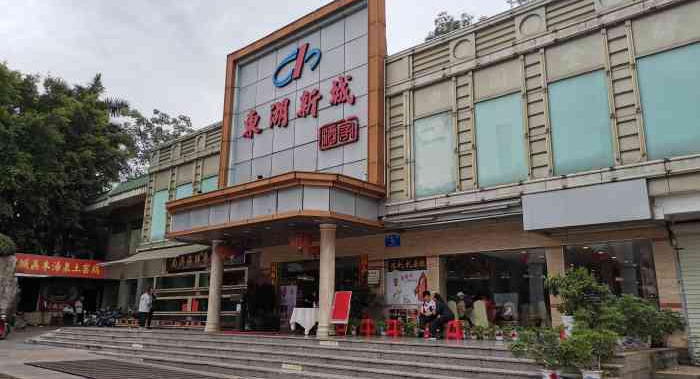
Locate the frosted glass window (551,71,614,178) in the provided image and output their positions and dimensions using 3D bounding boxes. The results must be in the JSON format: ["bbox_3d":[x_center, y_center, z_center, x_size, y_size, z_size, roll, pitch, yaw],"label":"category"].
[{"bbox_3d":[5.495,-1.585,12.566,1.366,2.386,0.100,-11,-18,40],"label":"frosted glass window"}]

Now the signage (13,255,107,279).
[{"bbox_3d":[-13.847,3.718,25.083,0.150,0.980,4.400,-11,-18,40],"label":"signage"}]

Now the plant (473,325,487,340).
[{"bbox_3d":[3.309,3.659,13.437,0.360,0.380,0.360,-11,-18,40],"label":"plant"}]

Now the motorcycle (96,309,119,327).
[{"bbox_3d":[-12.056,6.309,26.277,0.750,1.050,1.800,3,-14,-12],"label":"motorcycle"}]

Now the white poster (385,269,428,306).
[{"bbox_3d":[1.610,2.800,14.966,1.493,0.947,0.040,-11,-18,39],"label":"white poster"}]

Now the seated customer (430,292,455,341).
[{"bbox_3d":[2.375,3.281,13.588,0.480,1.170,0.700,-11,-18,40],"label":"seated customer"}]

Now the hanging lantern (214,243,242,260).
[{"bbox_3d":[-3.779,2.009,16.769,0.620,0.550,0.620,-11,-18,40],"label":"hanging lantern"}]

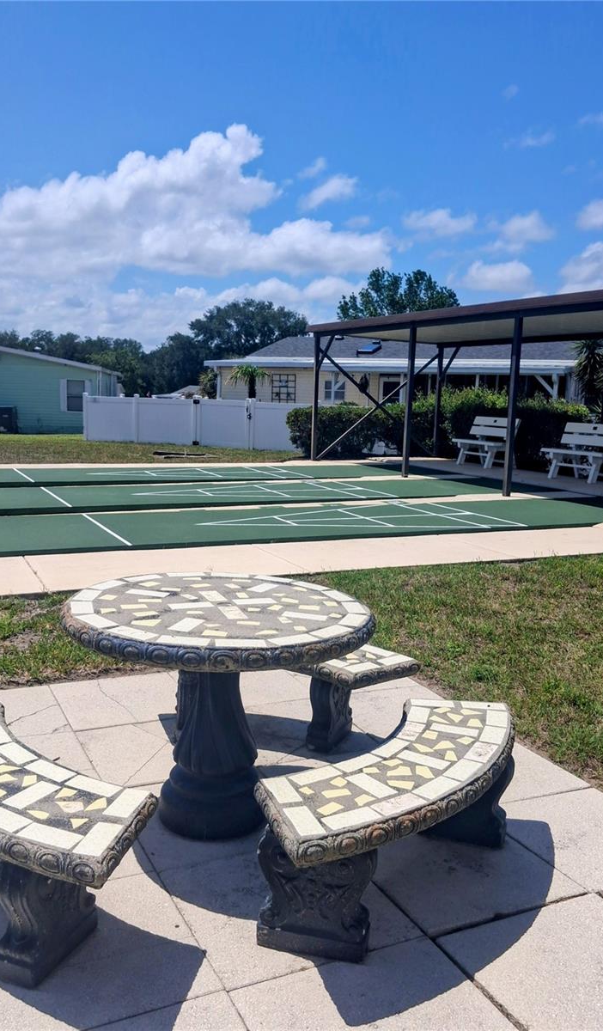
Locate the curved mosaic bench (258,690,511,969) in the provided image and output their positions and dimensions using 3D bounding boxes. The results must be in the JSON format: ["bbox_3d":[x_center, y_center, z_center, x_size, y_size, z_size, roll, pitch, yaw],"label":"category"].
[{"bbox_3d":[0.315,0.907,2.433,0.480,0.396,1.207,9,11,37],"label":"curved mosaic bench"}]

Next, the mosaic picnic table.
[{"bbox_3d":[-0.284,0.660,2.737,1.030,0.750,1.030,2,8,0],"label":"mosaic picnic table"}]

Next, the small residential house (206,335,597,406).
[{"bbox_3d":[4.768,-4.922,30.407,14.300,3.950,8.800,6,9,23],"label":"small residential house"}]

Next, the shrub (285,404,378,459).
[{"bbox_3d":[0.694,-1.829,17.269,1.750,1.200,1.150,-2,9,-27],"label":"shrub"}]

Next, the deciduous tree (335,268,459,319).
[{"bbox_3d":[5.506,-9.669,46.080,7.400,8.800,7.200,2,8,0],"label":"deciduous tree"}]

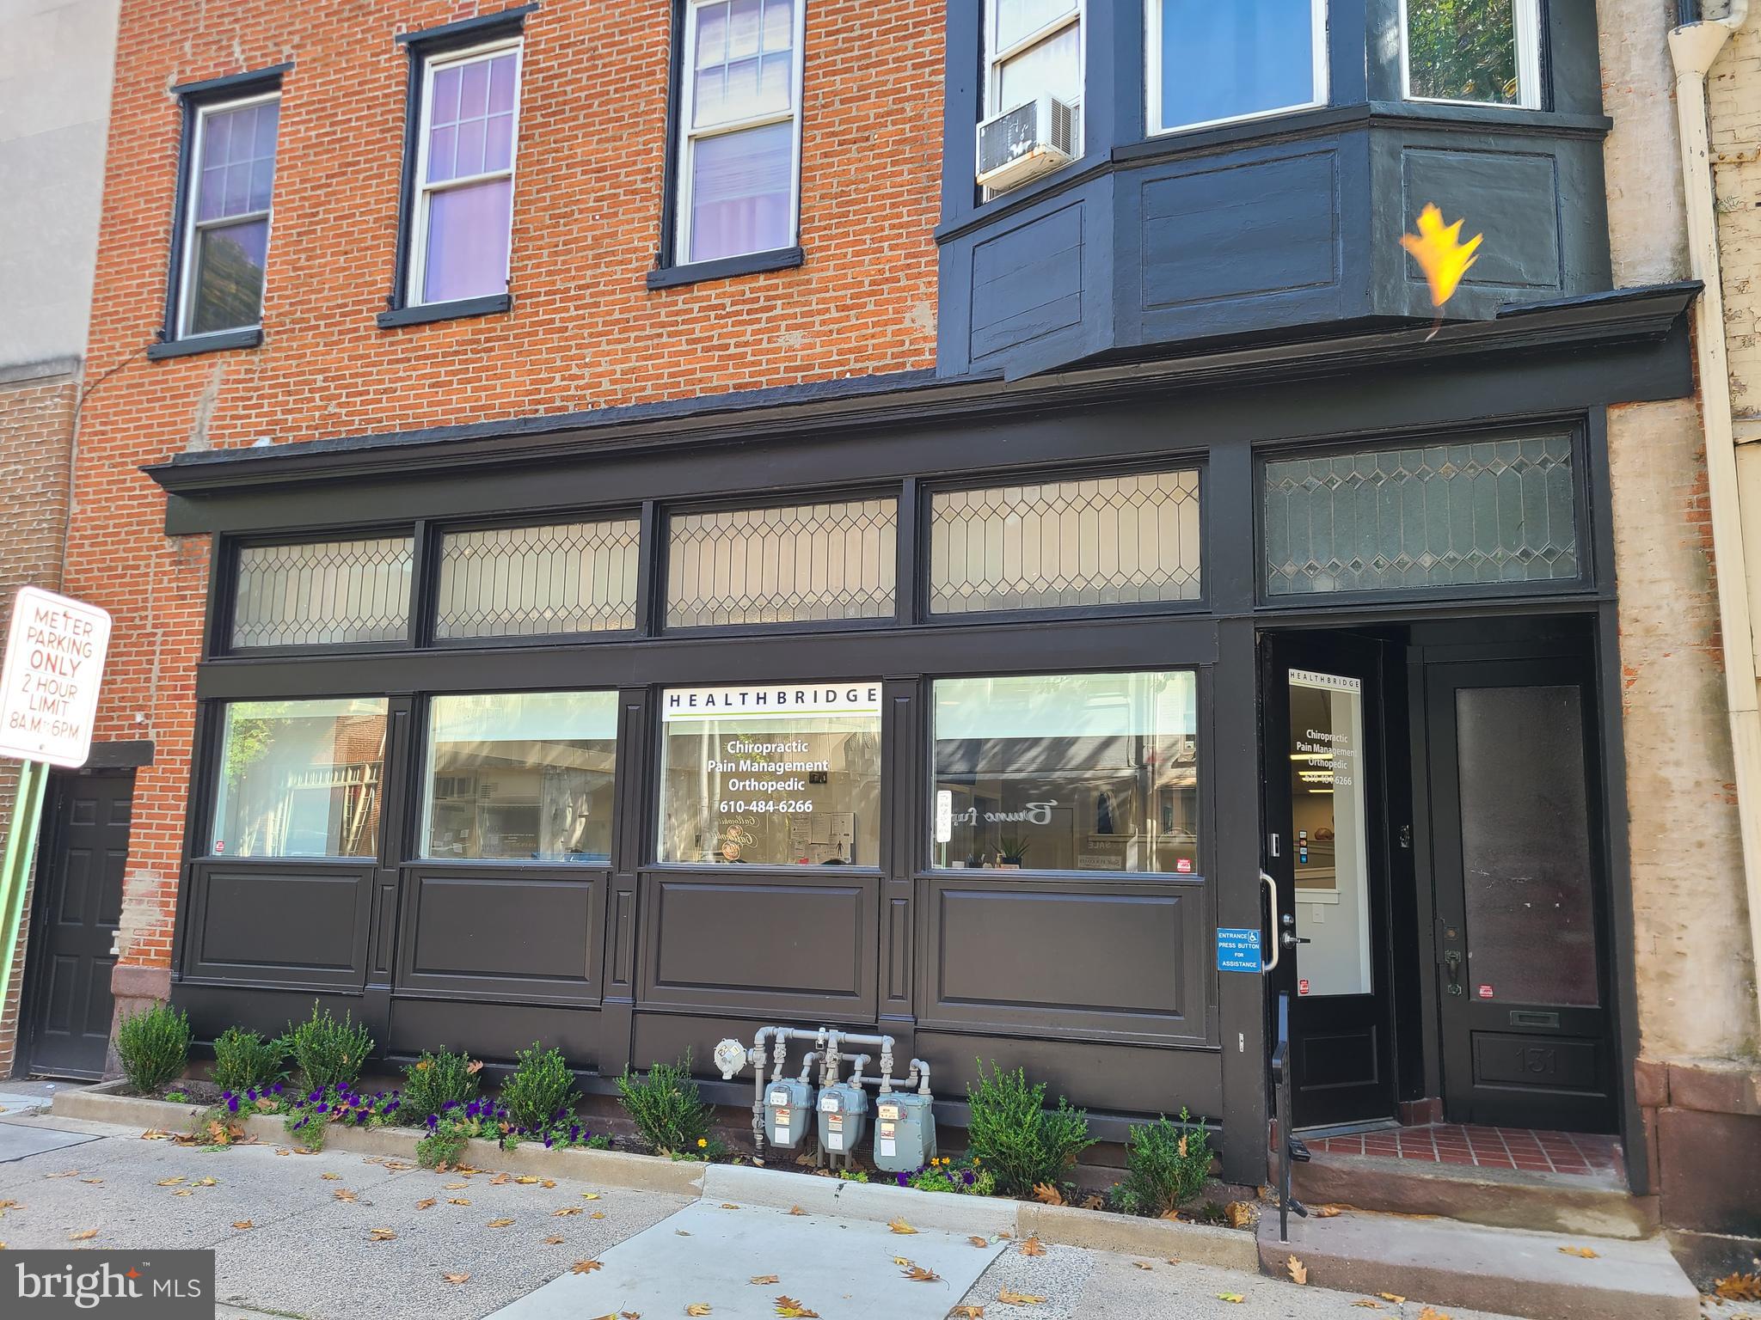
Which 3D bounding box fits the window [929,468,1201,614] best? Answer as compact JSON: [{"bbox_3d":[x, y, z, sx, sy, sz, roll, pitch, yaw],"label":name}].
[{"bbox_3d":[0.948,-0.606,6.953,1.436,0.668,0.100,-2,-8,20],"label":"window"}]

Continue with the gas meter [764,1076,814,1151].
[{"bbox_3d":[-0.470,2.313,6.761,0.196,0.319,0.180,-2,-8,20],"label":"gas meter"}]

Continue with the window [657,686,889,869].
[{"bbox_3d":[-0.640,0.646,7.479,1.384,1.020,0.080,-2,-9,20],"label":"window"}]

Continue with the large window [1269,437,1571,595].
[{"bbox_3d":[2.610,-0.698,6.461,1.423,0.720,0.080,-2,-9,20],"label":"large window"}]

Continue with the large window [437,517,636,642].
[{"bbox_3d":[-2.100,-0.485,8.054,1.431,0.669,0.100,-2,-8,20],"label":"large window"}]

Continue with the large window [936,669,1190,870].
[{"bbox_3d":[0.941,0.582,6.890,1.400,1.030,0.080,-2,-9,20],"label":"large window"}]

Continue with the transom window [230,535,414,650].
[{"bbox_3d":[-3.725,-0.448,8.818,1.505,0.706,0.080,-2,-9,20],"label":"transom window"}]

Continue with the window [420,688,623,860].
[{"bbox_3d":[-2.175,0.704,7.942,1.343,1.000,0.100,-2,-8,20],"label":"window"}]

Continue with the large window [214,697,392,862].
[{"bbox_3d":[-3.732,0.764,8.505,1.321,1.005,0.100,-2,-8,20],"label":"large window"}]

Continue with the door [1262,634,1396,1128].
[{"bbox_3d":[2.270,1.080,6.711,0.859,2.453,0.060,6,-10,-29],"label":"door"}]

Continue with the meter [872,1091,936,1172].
[{"bbox_3d":[0.129,2.339,6.575,0.265,0.365,0.210,-2,-9,20],"label":"meter"}]

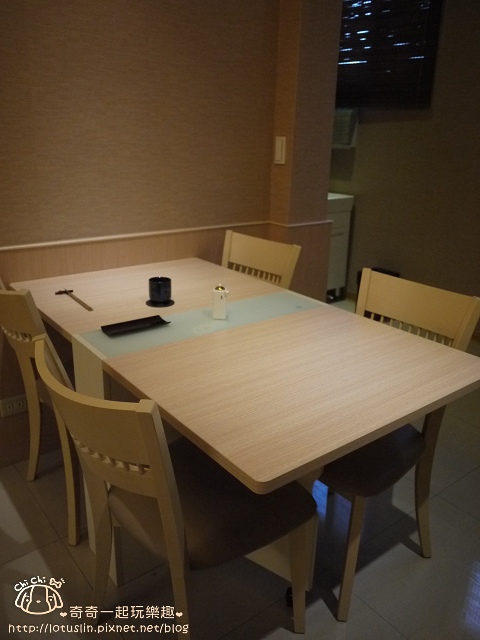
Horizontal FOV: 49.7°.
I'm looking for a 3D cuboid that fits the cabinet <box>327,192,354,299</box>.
[{"bbox_3d":[0.522,-0.571,4.144,0.530,0.840,0.460,-13,24,-36],"label":"cabinet"}]

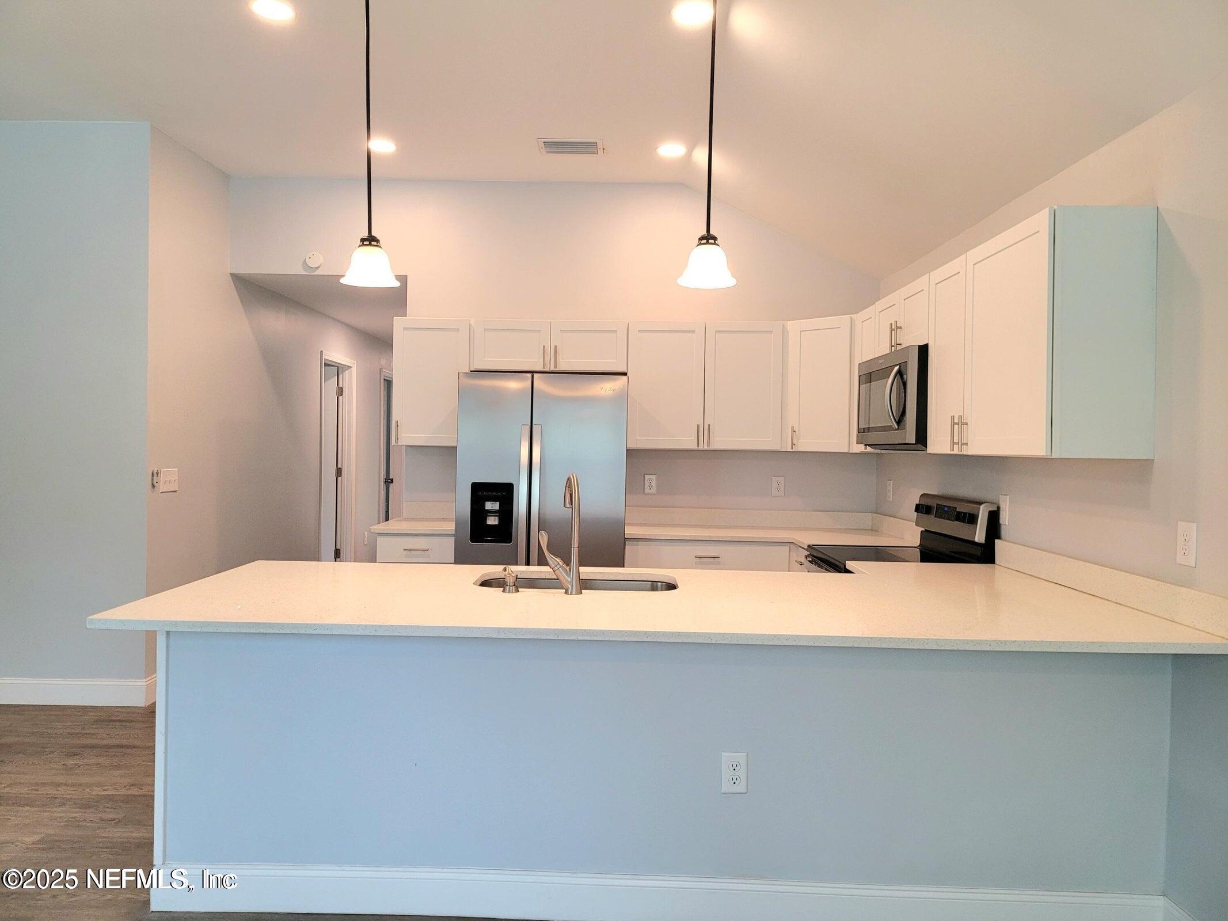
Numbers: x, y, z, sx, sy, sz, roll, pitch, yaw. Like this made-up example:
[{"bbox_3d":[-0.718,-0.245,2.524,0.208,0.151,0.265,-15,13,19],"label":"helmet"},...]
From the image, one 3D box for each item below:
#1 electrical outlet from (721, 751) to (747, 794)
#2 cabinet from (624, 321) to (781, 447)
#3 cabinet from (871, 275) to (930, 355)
[{"bbox_3d":[0.344,0.892,2.633,0.073,0.116,0.010,1,1,1],"label":"electrical outlet"},{"bbox_3d":[0.531,-0.432,5.520,0.900,0.749,0.320,1,1,1],"label":"cabinet"},{"bbox_3d":[1.463,-0.619,4.198,0.320,0.300,0.788,1,1,1],"label":"cabinet"}]

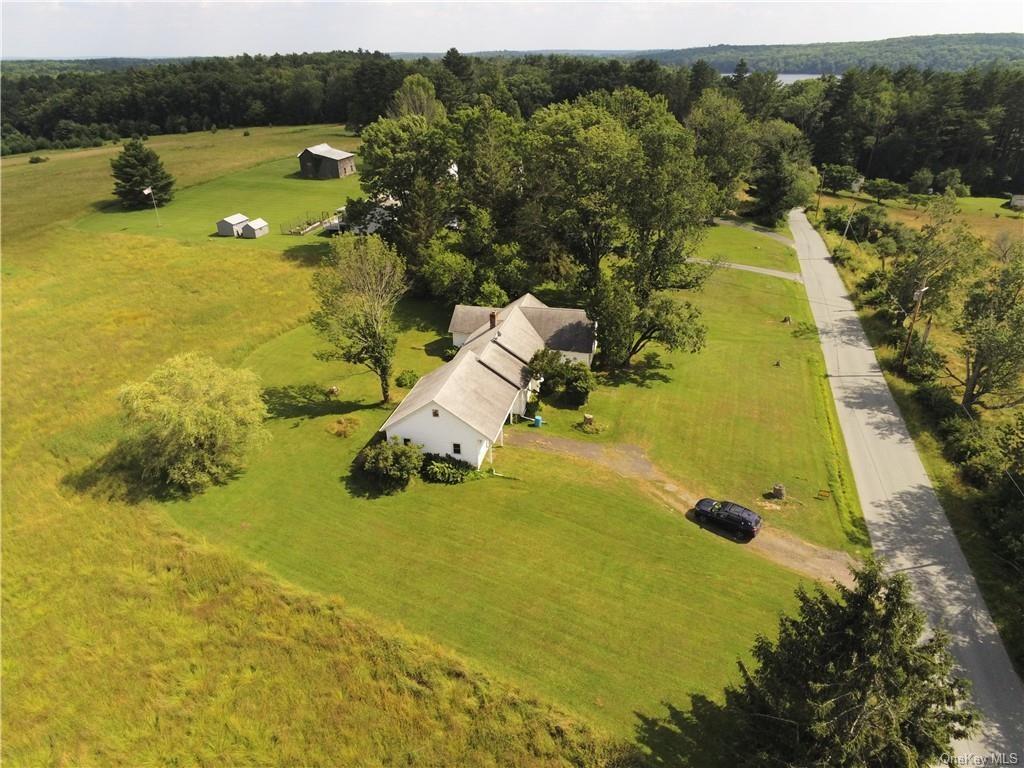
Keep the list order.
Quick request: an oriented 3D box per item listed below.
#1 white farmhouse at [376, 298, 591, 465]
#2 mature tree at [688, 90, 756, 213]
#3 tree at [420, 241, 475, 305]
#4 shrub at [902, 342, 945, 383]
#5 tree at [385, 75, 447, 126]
[{"bbox_3d":[-0.970,-2.010,71.950,17.600,6.700,30.700,6,27,13],"label":"white farmhouse"},{"bbox_3d":[46.270,-49.610,150.710,14.940,28.310,14.940,7,27,15],"label":"mature tree"},{"bbox_3d":[-9.220,-16.070,97.800,7.800,9.000,7.800,-3,26,-5],"label":"tree"},{"bbox_3d":[45.828,-2.400,75.832,3.950,4.320,3.950,0,26,0],"label":"shrub"},{"bbox_3d":[-23.390,-61.320,168.010,14.710,27.510,14.710,-4,26,-7],"label":"tree"}]

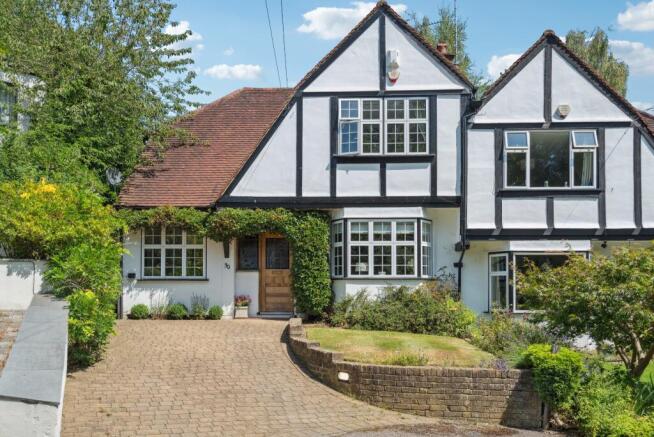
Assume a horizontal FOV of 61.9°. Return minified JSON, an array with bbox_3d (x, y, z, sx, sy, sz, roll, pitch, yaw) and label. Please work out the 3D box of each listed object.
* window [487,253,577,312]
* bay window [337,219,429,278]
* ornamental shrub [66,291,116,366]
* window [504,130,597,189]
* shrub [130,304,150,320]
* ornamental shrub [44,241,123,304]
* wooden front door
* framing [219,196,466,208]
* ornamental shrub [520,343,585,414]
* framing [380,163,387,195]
[{"bbox_3d":[5.090,1.526,13.000,2.450,1.450,0.450,0,0,0],"label":"window"},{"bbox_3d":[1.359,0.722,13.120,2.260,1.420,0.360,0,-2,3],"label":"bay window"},{"bbox_3d":[-4.319,2.045,10.000,0.970,1.400,1.000,0,-2,3],"label":"ornamental shrub"},{"bbox_3d":[5.246,-1.385,12.800,2.170,1.370,0.120,0,-2,3],"label":"window"},{"bbox_3d":[-4.630,2.327,13.500,0.480,0.400,0.470,0,-2,3],"label":"shrub"},{"bbox_3d":[-4.465,0.990,10.000,1.450,1.200,1.300,0,0,0],"label":"ornamental shrub"},{"bbox_3d":[-1.295,1.397,13.980,0.910,2.050,0.100,0,-2,3],"label":"wooden front door"},{"bbox_3d":[0.296,-0.379,12.900,5.730,0.280,0.200,0,0,0],"label":"framing"},{"bbox_3d":[2.964,2.113,7.200,0.880,0.920,0.800,0,-2,3],"label":"ornamental shrub"},{"bbox_3d":[1.337,-0.923,12.900,0.145,0.810,0.070,0,0,0],"label":"framing"}]

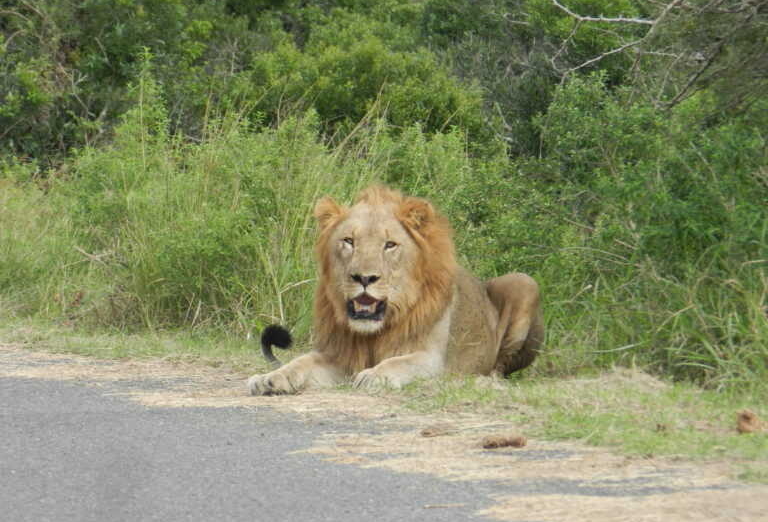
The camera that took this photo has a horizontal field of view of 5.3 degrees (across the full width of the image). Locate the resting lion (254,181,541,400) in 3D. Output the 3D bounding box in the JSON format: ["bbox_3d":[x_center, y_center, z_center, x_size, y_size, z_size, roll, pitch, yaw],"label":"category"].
[{"bbox_3d":[0.035,0.070,27.600,0.700,0.690,1.600,1,3,25],"label":"resting lion"}]

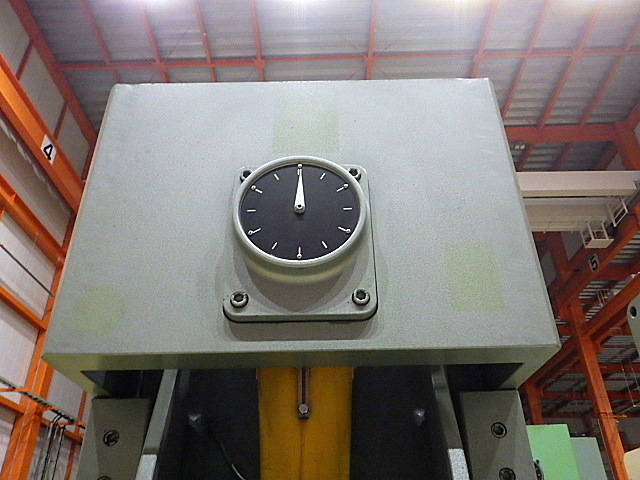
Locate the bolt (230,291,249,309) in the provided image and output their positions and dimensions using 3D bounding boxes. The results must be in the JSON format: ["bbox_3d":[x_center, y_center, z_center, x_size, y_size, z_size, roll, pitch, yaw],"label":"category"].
[{"bbox_3d":[-0.079,0.059,0.510,0.017,0.017,0.011,-1,-31,0],"label":"bolt"}]

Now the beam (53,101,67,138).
[{"bbox_3d":[-6.236,-2.871,12.461,0.100,1.200,0.100,-1,-31,-1],"label":"beam"}]

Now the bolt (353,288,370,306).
[{"bbox_3d":[0.041,0.057,0.510,0.017,0.017,0.011,-1,-31,0],"label":"bolt"}]

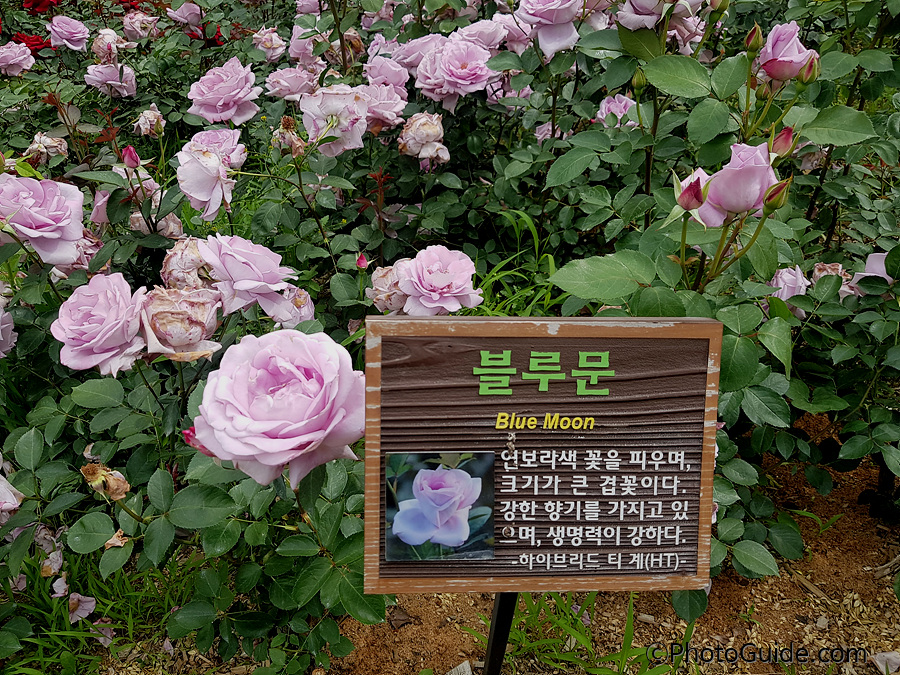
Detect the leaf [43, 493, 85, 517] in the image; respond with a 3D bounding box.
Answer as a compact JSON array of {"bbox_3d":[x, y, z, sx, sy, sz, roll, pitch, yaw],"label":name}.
[{"bbox_3d":[-0.456,0.198,0.800,0.050,0.012,0.032,-27,54,-22],"label":"leaf"}]

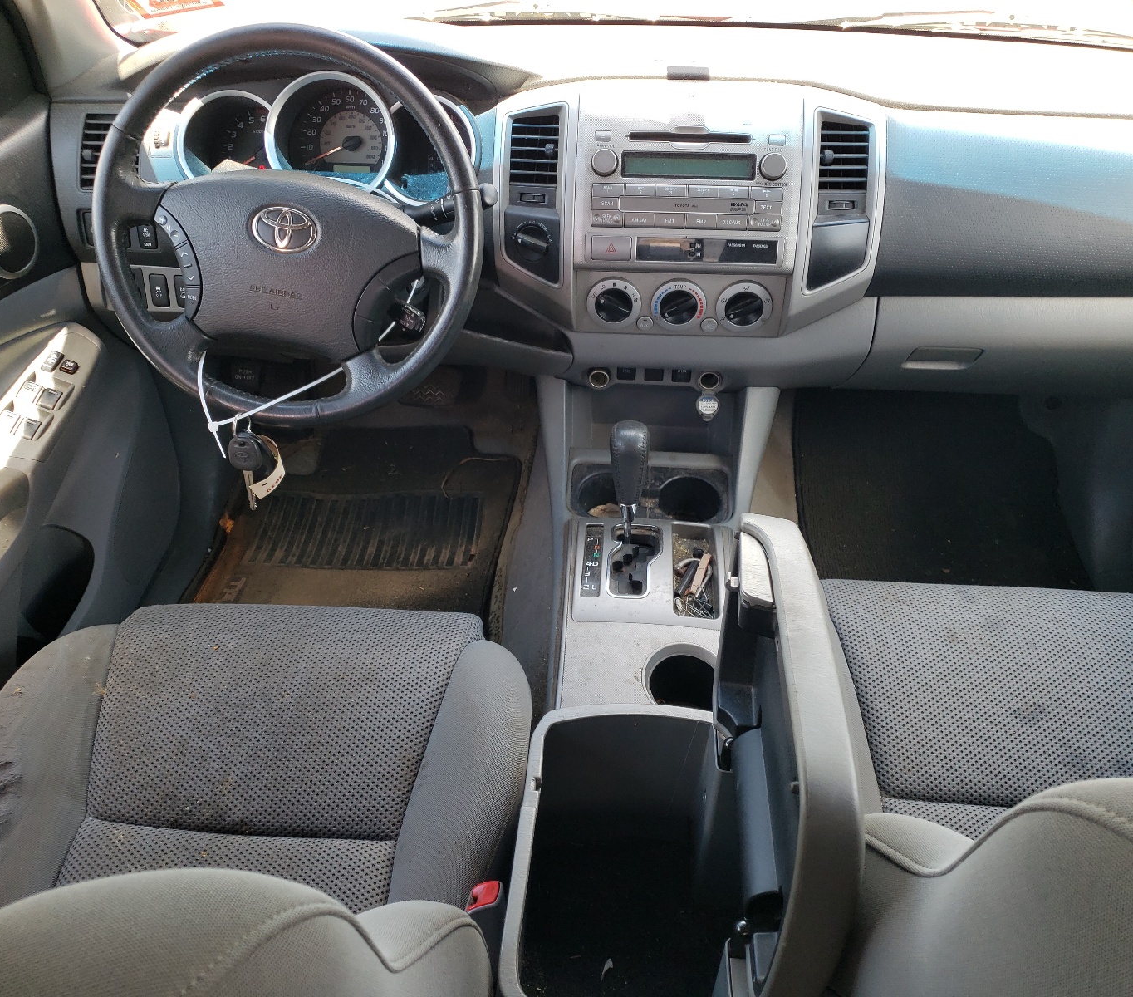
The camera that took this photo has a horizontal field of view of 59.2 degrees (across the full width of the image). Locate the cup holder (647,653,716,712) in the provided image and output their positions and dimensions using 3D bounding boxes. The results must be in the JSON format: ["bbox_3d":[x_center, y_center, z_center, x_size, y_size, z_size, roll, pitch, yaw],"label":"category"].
[{"bbox_3d":[0.116,0.204,0.990,0.080,0.075,0.080,2,39,4],"label":"cup holder"}]

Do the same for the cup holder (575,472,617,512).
[{"bbox_3d":[0.054,0.027,1.282,0.080,0.070,0.080,2,39,4],"label":"cup holder"}]

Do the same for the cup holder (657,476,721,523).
[{"bbox_3d":[0.155,0.028,1.278,0.080,0.070,0.080,2,39,4],"label":"cup holder"}]

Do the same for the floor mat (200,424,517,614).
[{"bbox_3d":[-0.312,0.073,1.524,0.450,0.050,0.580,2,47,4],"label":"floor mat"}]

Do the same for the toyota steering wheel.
[{"bbox_3d":[-0.268,-0.265,1.004,0.382,0.382,0.100,2,14,4],"label":"toyota steering wheel"}]

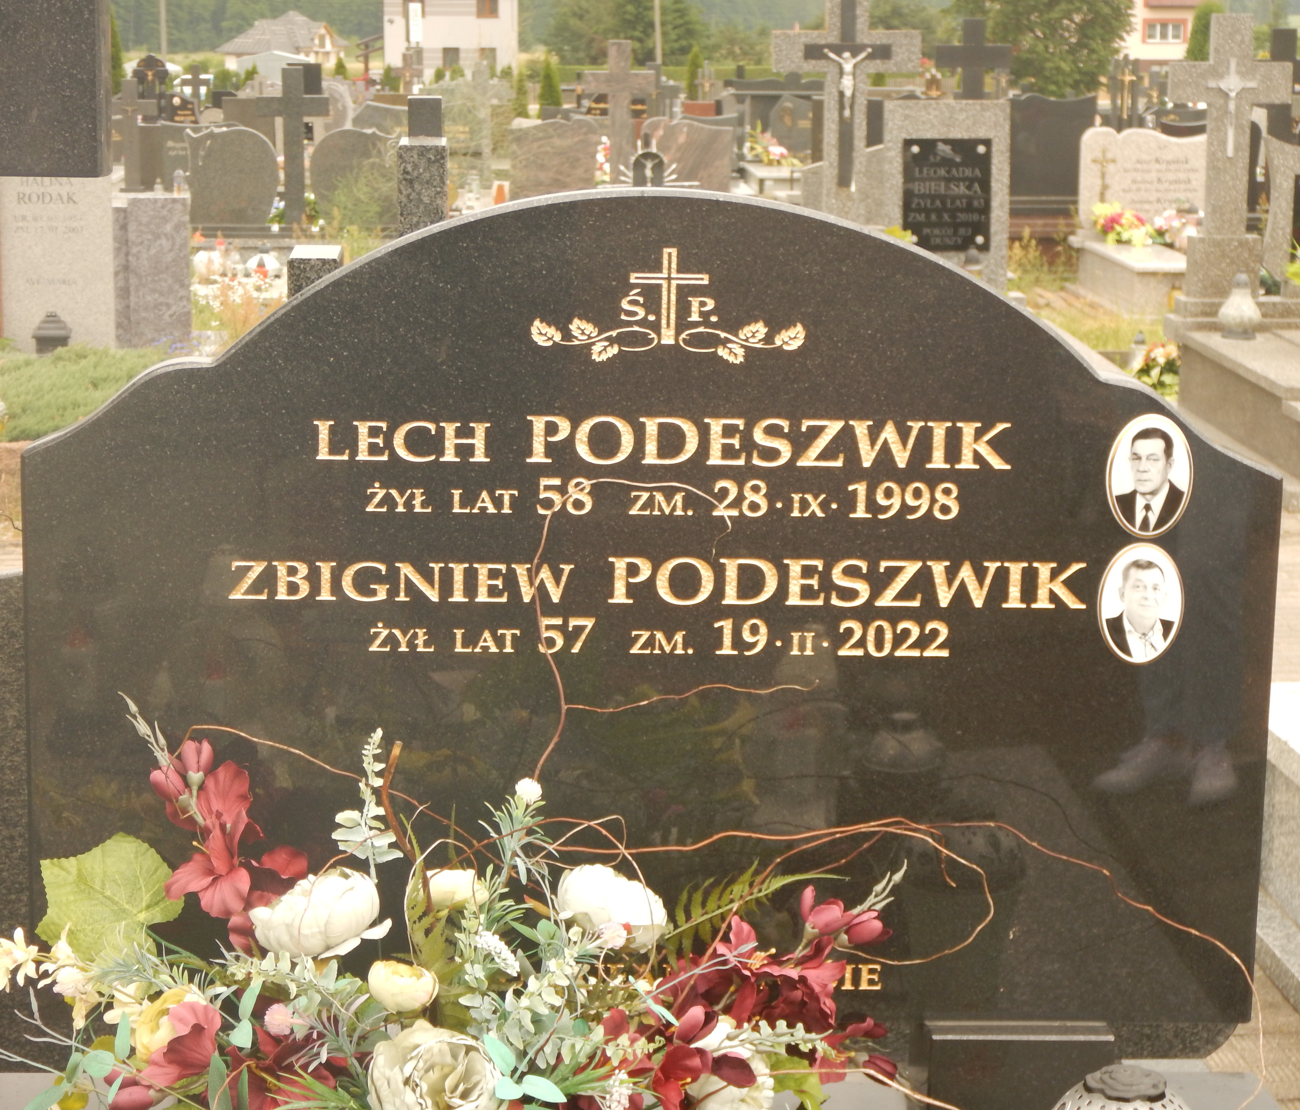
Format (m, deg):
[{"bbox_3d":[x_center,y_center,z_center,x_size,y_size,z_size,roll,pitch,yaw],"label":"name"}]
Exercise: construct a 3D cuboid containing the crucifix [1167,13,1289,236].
[{"bbox_3d":[2.235,-1.659,11.050,0.465,0.860,0.100,0,10,-2],"label":"crucifix"}]

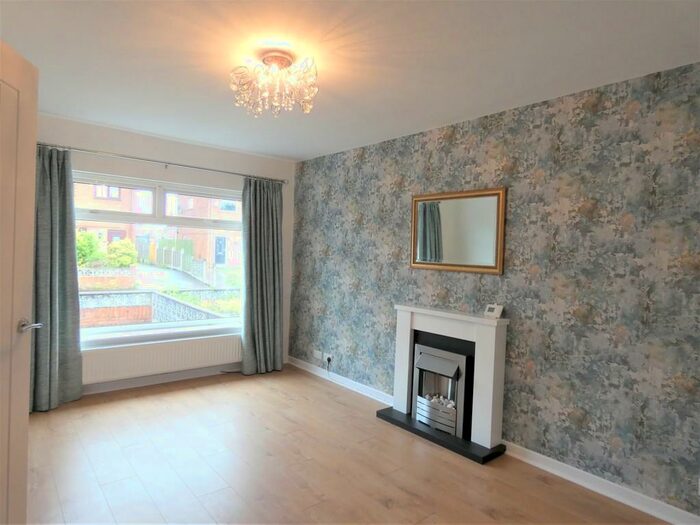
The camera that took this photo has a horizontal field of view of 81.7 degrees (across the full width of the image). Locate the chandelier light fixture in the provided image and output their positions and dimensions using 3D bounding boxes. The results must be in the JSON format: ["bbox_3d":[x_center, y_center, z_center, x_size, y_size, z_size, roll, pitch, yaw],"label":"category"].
[{"bbox_3d":[-0.412,-1.002,2.244,0.471,0.269,0.471,2,1,0],"label":"chandelier light fixture"}]

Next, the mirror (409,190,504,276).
[{"bbox_3d":[0.824,-0.239,3.194,0.039,0.619,0.838,1,1,-41],"label":"mirror"}]

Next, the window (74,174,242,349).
[{"bbox_3d":[-1.849,-0.021,4.073,1.705,1.553,0.122,1,1,-41],"label":"window"}]

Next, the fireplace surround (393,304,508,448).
[{"bbox_3d":[0.739,0.829,3.160,0.175,0.887,0.939,1,1,-41],"label":"fireplace surround"}]

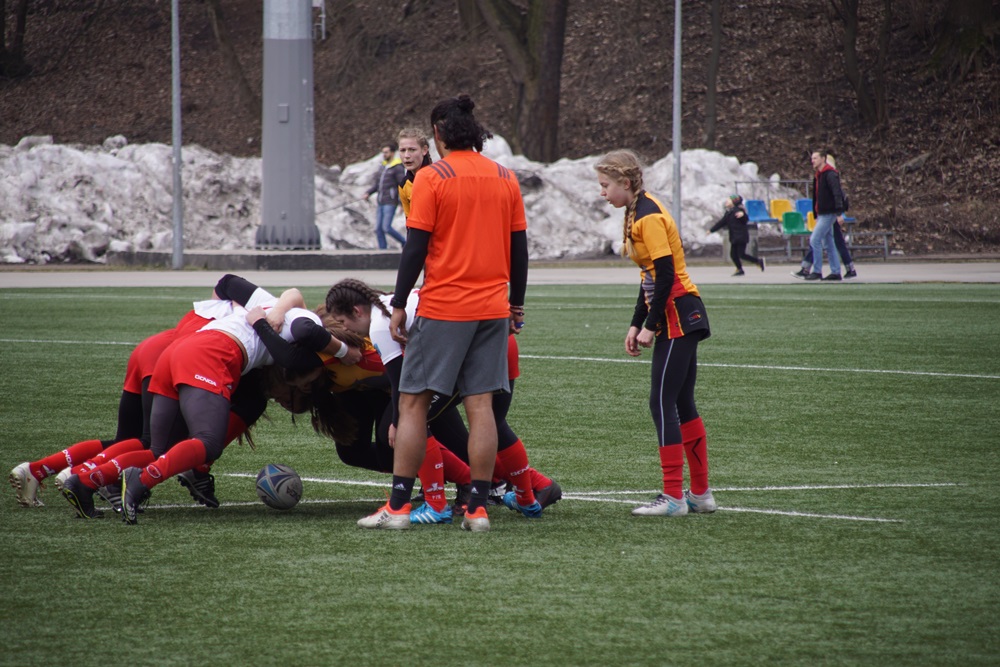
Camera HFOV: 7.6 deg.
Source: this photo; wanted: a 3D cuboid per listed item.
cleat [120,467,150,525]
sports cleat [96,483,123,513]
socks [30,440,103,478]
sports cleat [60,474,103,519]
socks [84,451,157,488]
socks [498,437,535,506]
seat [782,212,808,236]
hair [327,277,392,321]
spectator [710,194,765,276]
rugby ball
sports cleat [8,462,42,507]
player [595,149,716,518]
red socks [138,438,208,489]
[{"bbox_3d":[-1.521,0.676,31.300,0.115,0.255,0.095,-12,28,-9],"label":"cleat"},{"bbox_3d":[-1.622,0.704,31.800,0.250,0.105,0.092,37,-6,-15],"label":"sports cleat"},{"bbox_3d":[-1.903,0.550,33.000,0.350,0.120,0.110,-23,1,-23],"label":"socks"},{"bbox_3d":[-1.732,0.680,31.300,0.108,0.250,0.092,-44,18,-6],"label":"sports cleat"},{"bbox_3d":[-1.595,0.566,31.350,0.310,0.115,0.105,-22,6,-12],"label":"socks"},{"bbox_3d":[0.071,0.578,31.500,0.115,0.290,0.125,3,-29,-41],"label":"socks"},{"bbox_3d":[4.688,-1.730,118.000,0.430,0.370,0.420,-1,1,-33],"label":"seat"},{"bbox_3d":[-0.600,-0.140,31.800,0.270,0.180,0.200,0,1,-9],"label":"hair"},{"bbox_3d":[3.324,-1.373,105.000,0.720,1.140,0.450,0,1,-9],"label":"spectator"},{"bbox_3d":[-0.939,0.657,32.000,0.190,0.190,0.280,-37,-22,0],"label":"rugby ball"},{"bbox_3d":[-2.081,0.662,32.900,0.115,0.235,0.095,-41,22,-21],"label":"sports cleat"},{"bbox_3d":[0.669,-0.005,32.200,0.500,1.570,0.470,0,1,2],"label":"player"},{"bbox_3d":[-1.345,0.536,30.900,0.300,0.118,0.110,-29,12,-21],"label":"red socks"}]

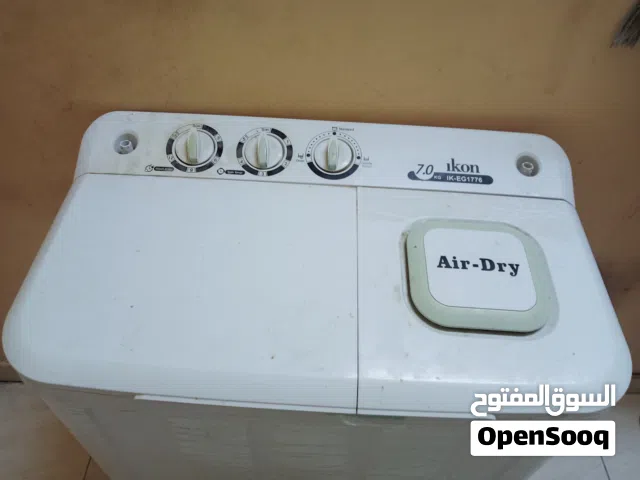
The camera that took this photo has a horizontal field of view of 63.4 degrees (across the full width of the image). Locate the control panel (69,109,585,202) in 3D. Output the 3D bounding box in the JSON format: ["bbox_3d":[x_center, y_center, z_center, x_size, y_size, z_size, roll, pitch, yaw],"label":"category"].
[{"bbox_3d":[0.008,-0.123,0.770,0.715,0.045,0.113,3,69,0],"label":"control panel"}]

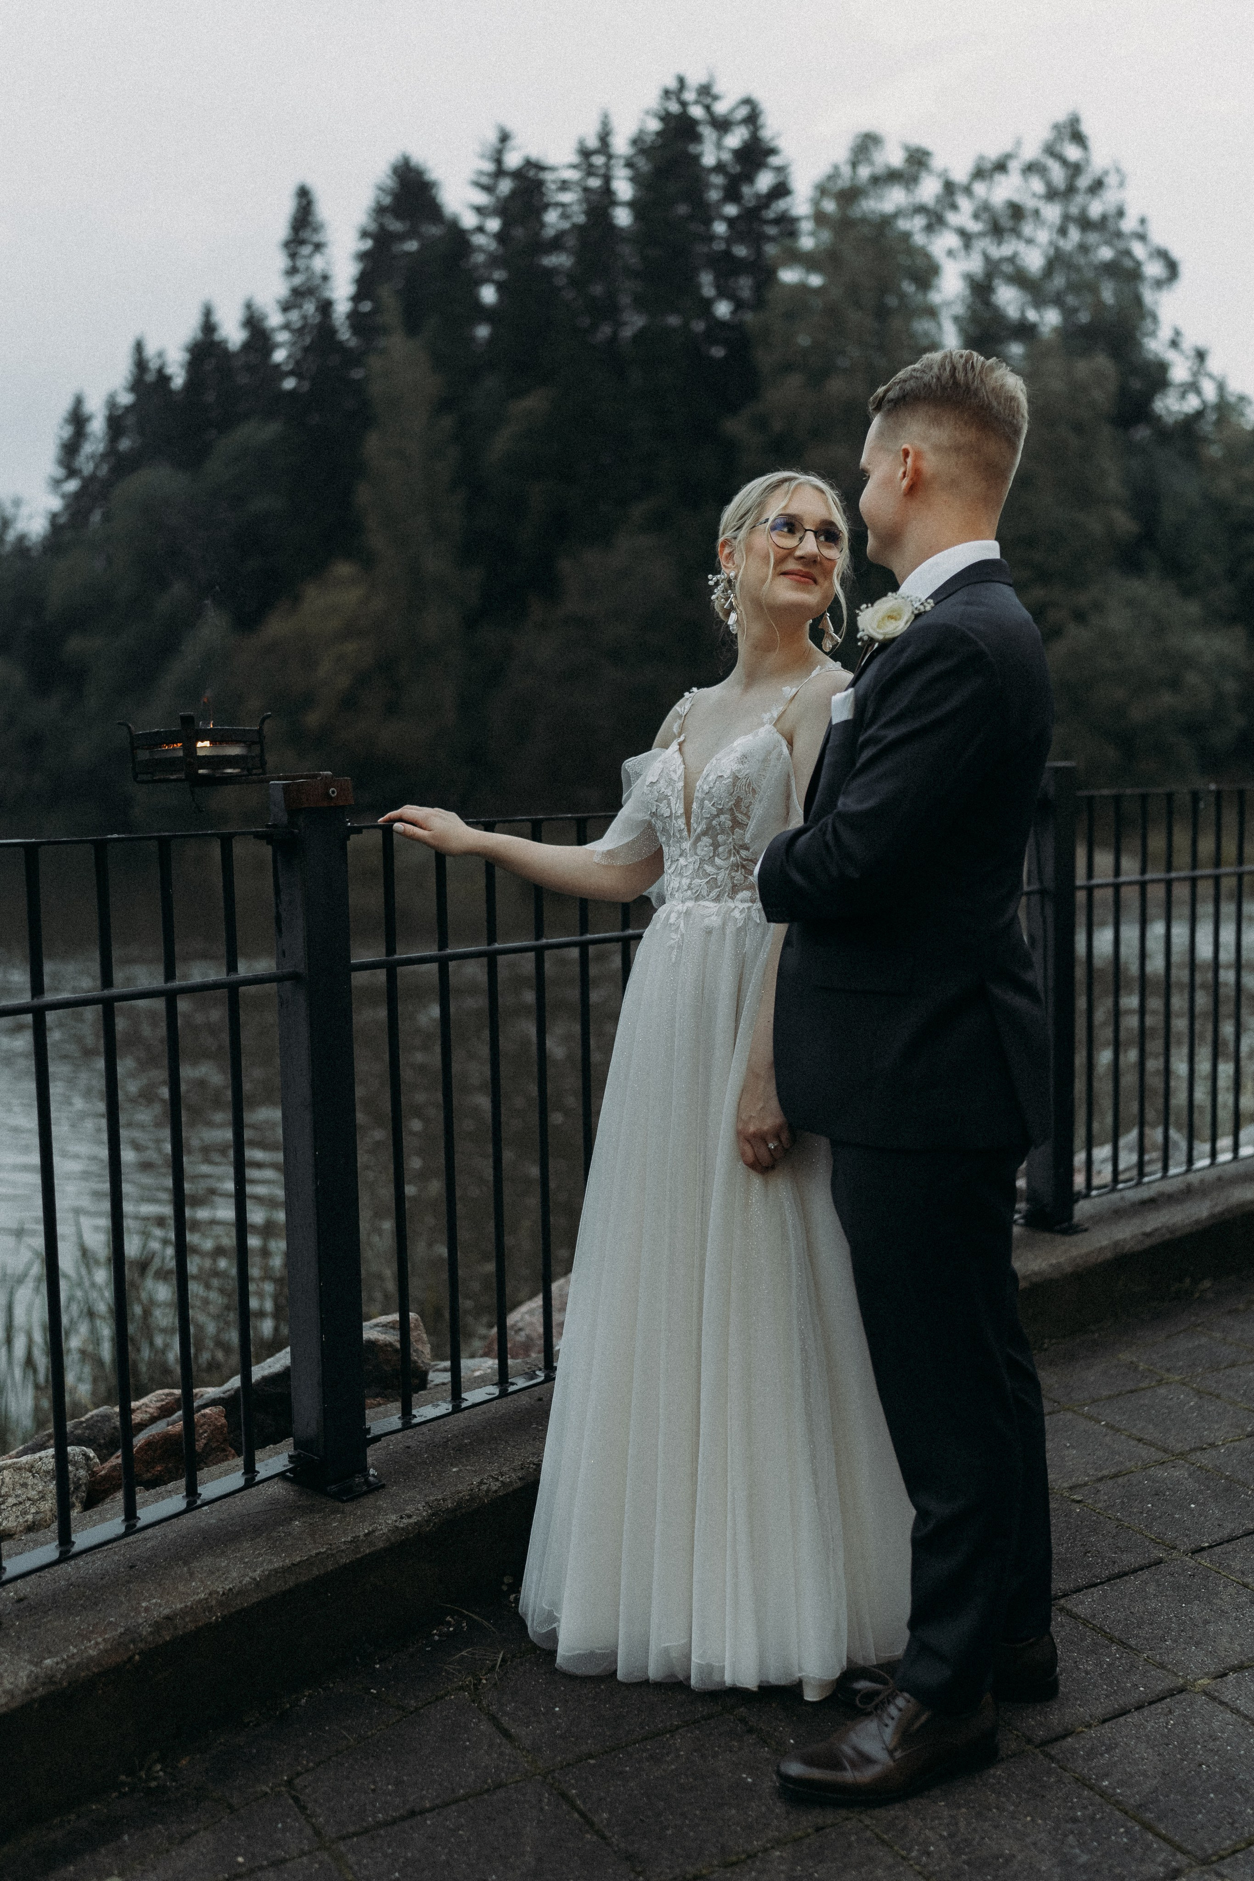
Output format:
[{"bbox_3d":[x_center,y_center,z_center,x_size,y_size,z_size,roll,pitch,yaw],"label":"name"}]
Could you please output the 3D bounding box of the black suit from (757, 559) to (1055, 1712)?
[{"bbox_3d":[0.404,0.264,2.437,0.400,1.500,0.520,1,6,15],"label":"black suit"}]

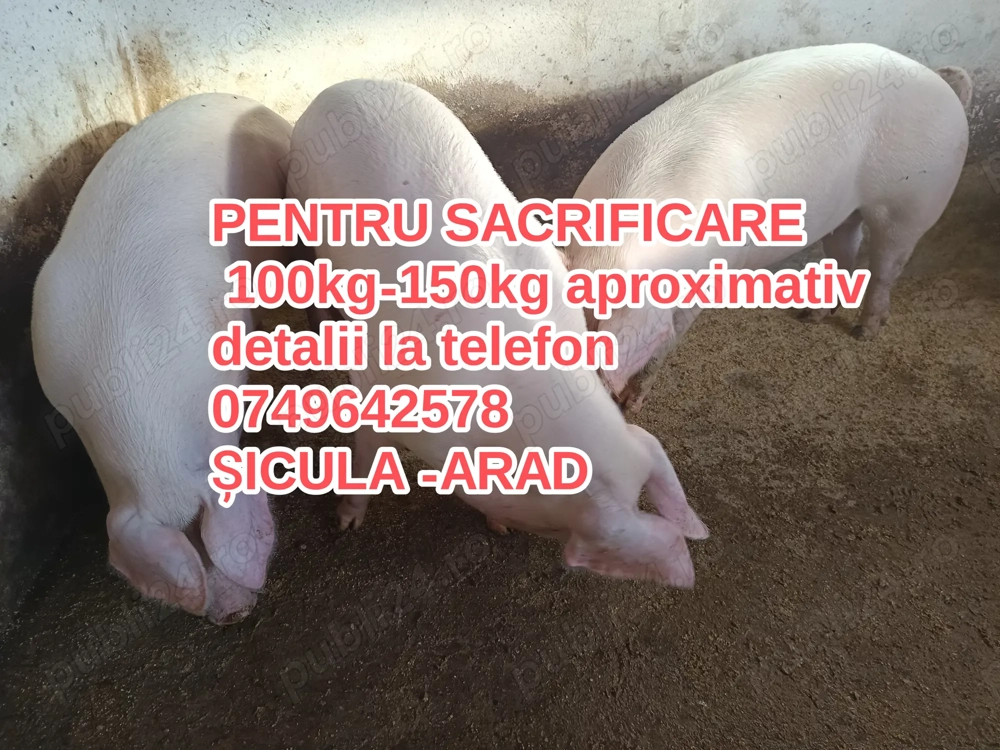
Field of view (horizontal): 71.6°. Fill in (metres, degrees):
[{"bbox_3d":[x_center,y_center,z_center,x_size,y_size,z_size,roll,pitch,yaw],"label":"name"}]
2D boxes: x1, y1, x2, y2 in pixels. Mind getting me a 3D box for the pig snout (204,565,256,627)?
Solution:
[{"bbox_3d":[-0.472,0.383,1.220,0.085,0.080,0.090,-23,75,-24],"label":"pig snout"}]

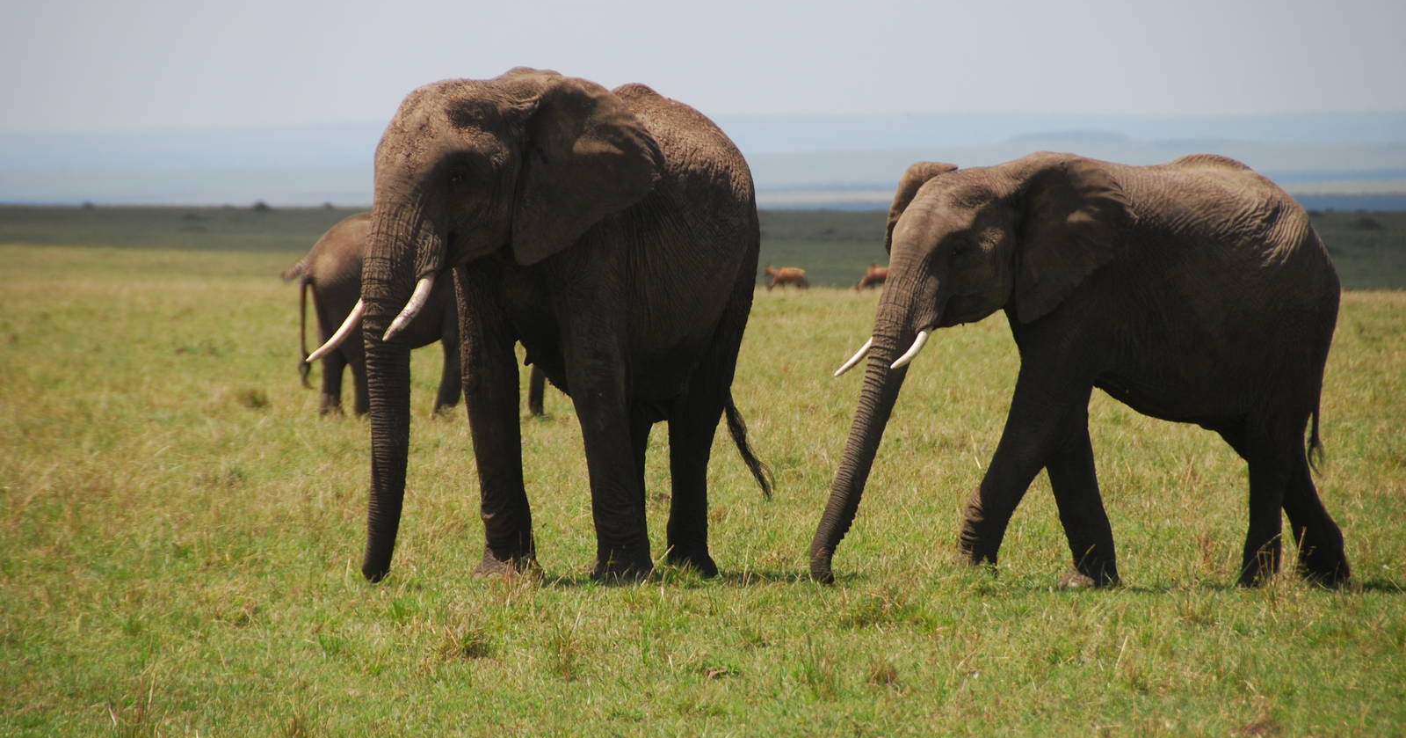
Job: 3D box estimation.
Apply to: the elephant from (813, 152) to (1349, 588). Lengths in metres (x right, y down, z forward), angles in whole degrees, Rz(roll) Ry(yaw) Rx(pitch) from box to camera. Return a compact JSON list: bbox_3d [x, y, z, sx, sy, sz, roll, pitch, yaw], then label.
[{"bbox_3d":[1.994,0.012,62.000,2.950,2.310,1.200,0,1,-23],"label":"elephant"}]

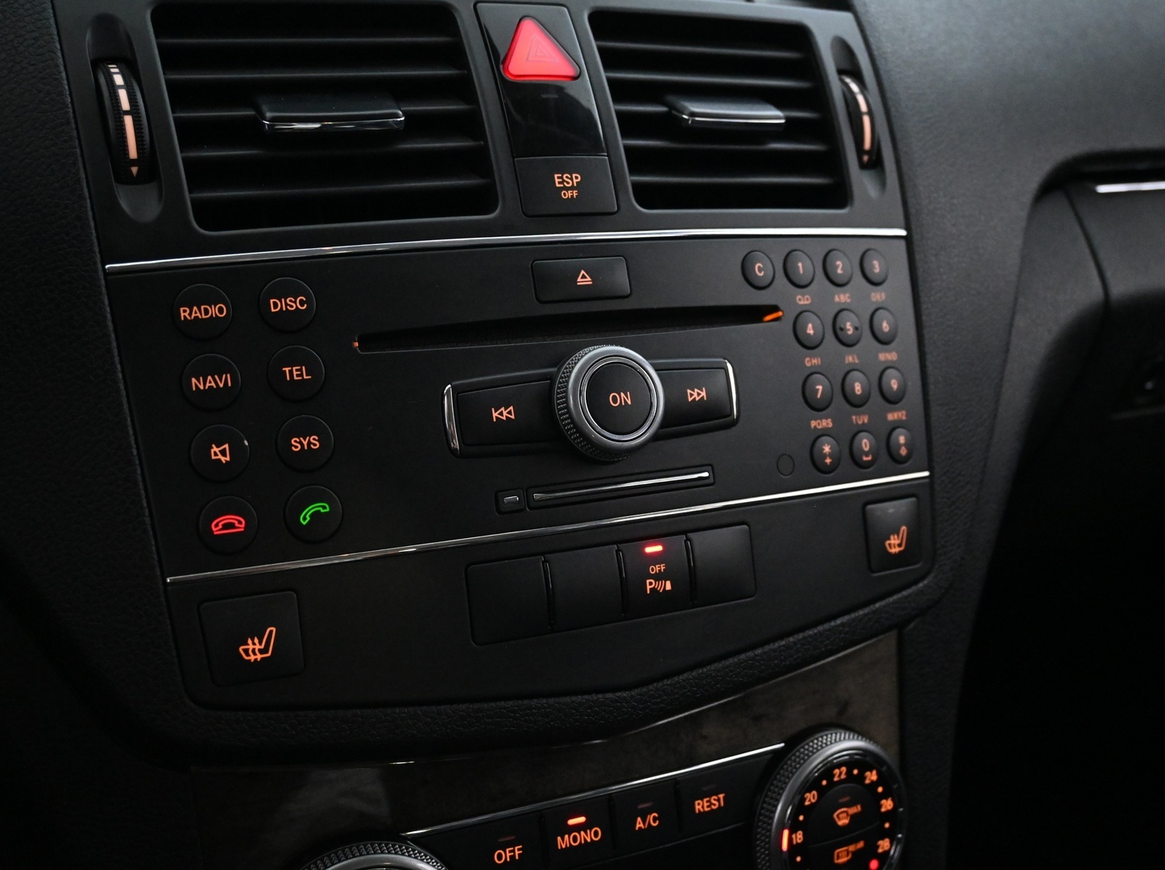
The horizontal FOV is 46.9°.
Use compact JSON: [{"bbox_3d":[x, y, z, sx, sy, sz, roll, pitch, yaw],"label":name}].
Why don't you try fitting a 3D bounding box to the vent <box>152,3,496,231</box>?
[{"bbox_3d":[-0.068,-0.083,0.360,0.081,0.066,0.025,-7,-15,-20],"label":"vent"}]

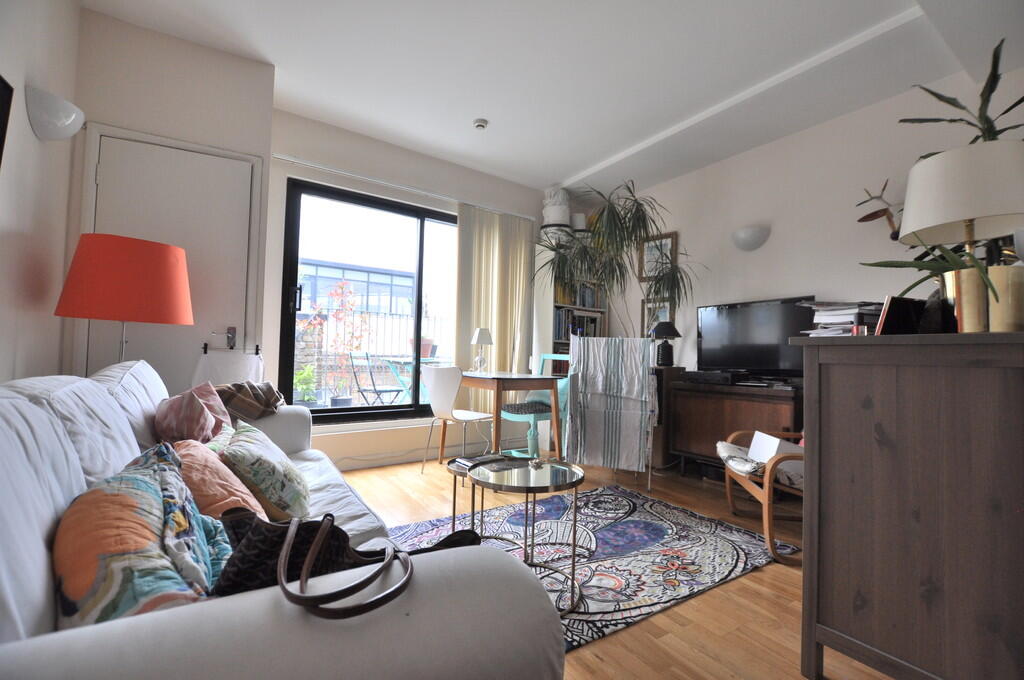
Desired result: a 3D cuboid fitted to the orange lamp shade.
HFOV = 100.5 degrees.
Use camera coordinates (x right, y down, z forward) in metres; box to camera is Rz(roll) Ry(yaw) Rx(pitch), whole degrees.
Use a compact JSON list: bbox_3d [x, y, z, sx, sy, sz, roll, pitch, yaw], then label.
[{"bbox_3d":[-1.644,-0.253,1.850,0.450,0.338,0.450,3,-2,-34],"label":"orange lamp shade"}]

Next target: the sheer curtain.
[{"bbox_3d":[-0.138,-0.253,3.863,0.850,1.840,0.110,3,-2,-34],"label":"sheer curtain"}]

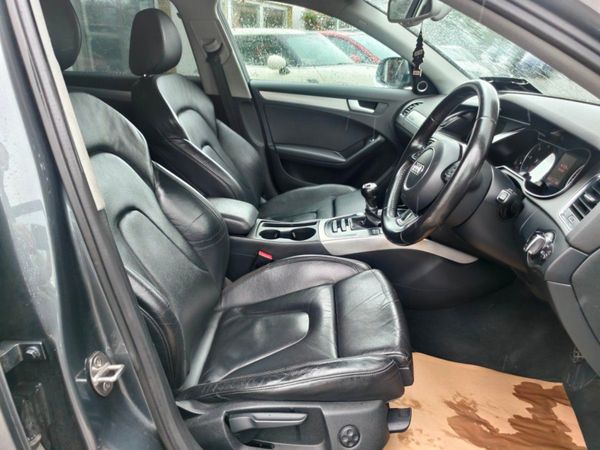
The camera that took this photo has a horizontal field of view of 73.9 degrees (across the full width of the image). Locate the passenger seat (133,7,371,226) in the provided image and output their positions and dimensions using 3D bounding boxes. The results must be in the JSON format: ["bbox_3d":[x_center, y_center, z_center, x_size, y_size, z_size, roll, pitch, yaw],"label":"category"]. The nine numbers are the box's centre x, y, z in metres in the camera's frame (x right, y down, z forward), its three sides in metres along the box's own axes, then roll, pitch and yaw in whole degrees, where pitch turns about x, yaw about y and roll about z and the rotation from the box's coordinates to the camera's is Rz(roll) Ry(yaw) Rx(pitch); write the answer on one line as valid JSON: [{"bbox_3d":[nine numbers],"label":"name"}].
[{"bbox_3d":[-0.179,-0.326,1.582,0.900,0.940,0.530,1,24,2],"label":"passenger seat"}]

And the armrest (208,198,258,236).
[{"bbox_3d":[-0.271,-0.034,1.309,0.270,0.080,0.150,1,24,2],"label":"armrest"}]

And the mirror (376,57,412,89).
[{"bbox_3d":[0.475,-0.756,1.986,0.110,0.150,0.200,-7,25,-15],"label":"mirror"}]

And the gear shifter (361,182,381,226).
[{"bbox_3d":[0.224,-0.064,1.278,0.060,0.140,0.055,1,24,2],"label":"gear shifter"}]

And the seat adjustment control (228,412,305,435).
[{"bbox_3d":[-0.063,0.399,0.806,0.153,0.033,0.030,1,24,2],"label":"seat adjustment control"}]

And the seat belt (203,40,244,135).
[{"bbox_3d":[-0.334,-0.578,1.783,0.150,0.430,0.100,1,24,2],"label":"seat belt"}]

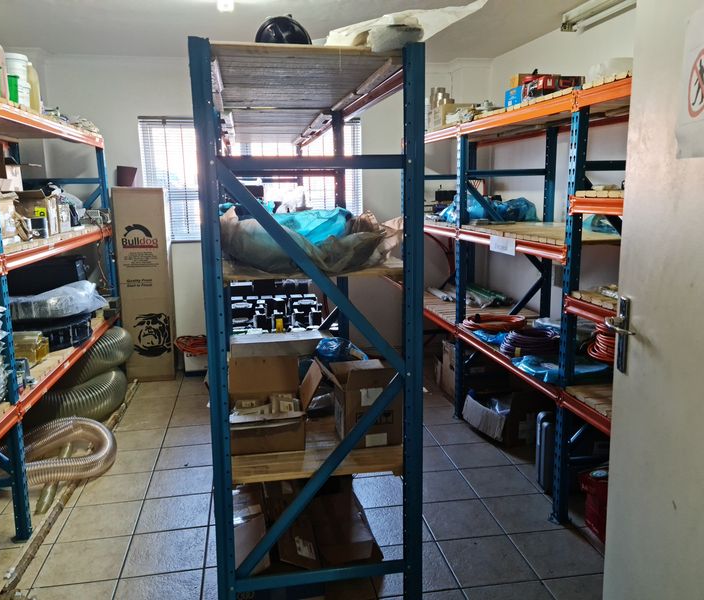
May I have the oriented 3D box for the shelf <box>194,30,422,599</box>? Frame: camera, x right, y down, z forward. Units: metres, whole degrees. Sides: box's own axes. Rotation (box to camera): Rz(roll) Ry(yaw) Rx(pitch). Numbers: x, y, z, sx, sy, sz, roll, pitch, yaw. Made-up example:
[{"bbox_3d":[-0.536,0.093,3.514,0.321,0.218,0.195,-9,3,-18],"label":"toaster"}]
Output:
[{"bbox_3d":[-0.363,-0.051,3.293,0.606,1.792,3.181,-3,10,-9],"label":"shelf"}]

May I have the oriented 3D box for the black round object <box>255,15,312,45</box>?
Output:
[{"bbox_3d":[-0.221,-0.818,2.034,0.182,0.168,0.185,-3,10,-10],"label":"black round object"}]

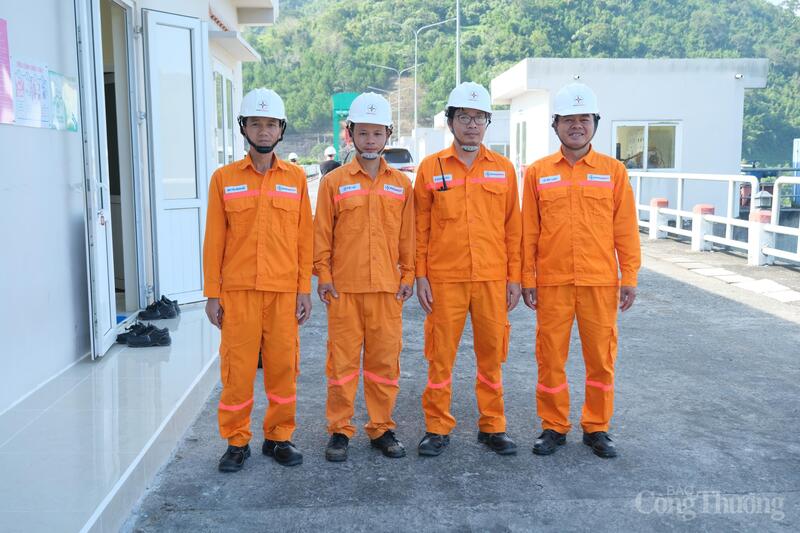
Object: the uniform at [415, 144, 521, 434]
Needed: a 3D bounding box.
[{"bbox_3d":[0.327,0.123,3.769,0.490,1.411,0.270,-1,7,-3],"label":"uniform"}]

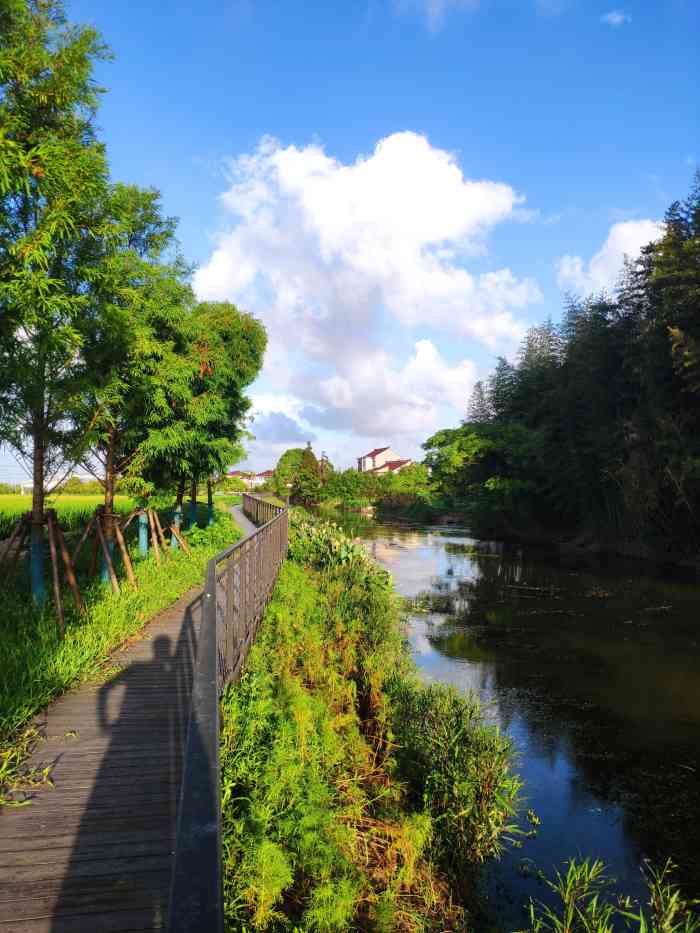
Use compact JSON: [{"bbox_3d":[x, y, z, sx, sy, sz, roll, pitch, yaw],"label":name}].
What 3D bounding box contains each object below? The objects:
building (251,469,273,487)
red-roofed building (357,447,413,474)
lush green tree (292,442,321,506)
[{"bbox_3d":[-28.000,4.300,185.000,9.500,7.300,8.000,0,-2,-12],"label":"building"},{"bbox_3d":[6.100,0.850,104.000,8.000,8.700,10.000,1,-2,-23],"label":"red-roofed building"},{"bbox_3d":[-5.400,1.000,70.000,3.700,7.900,3.700,0,-2,0],"label":"lush green tree"}]

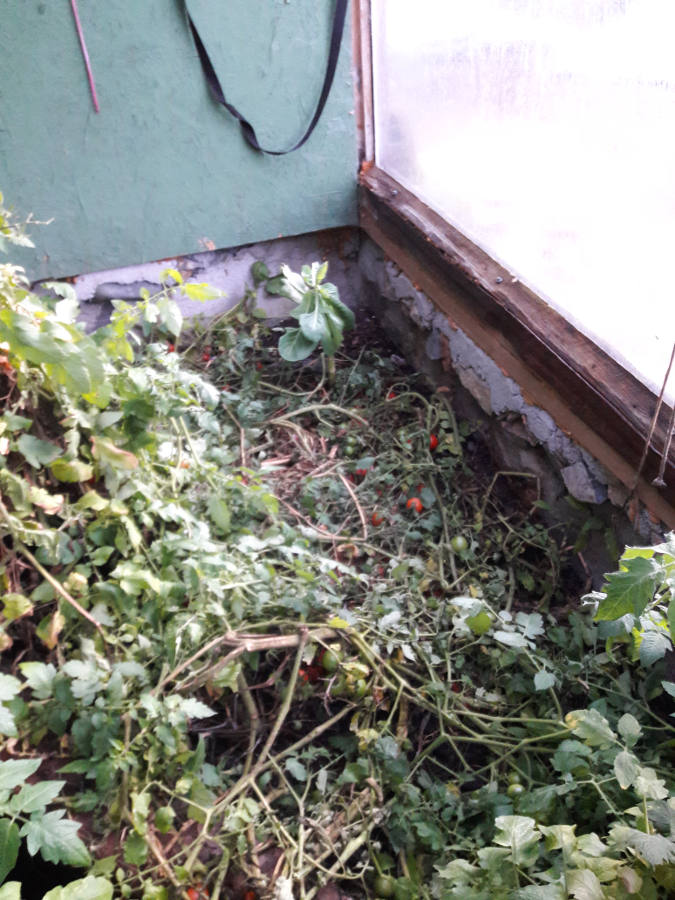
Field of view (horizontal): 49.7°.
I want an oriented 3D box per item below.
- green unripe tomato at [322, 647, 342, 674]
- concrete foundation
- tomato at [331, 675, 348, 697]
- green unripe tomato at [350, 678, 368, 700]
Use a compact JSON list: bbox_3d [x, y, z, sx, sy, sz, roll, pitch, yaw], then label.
[{"bbox_3d":[-0.009,0.399,1.373,0.038,0.043,0.038,-3,37,2],"label":"green unripe tomato"},{"bbox_3d":[-0.170,-0.087,1.982,1.210,0.340,1.810,-13,38,-11],"label":"concrete foundation"},{"bbox_3d":[0.002,0.437,1.351,0.036,0.039,0.036,-3,37,2],"label":"tomato"},{"bbox_3d":[0.041,0.444,1.348,0.036,0.039,0.036,-3,37,2],"label":"green unripe tomato"}]

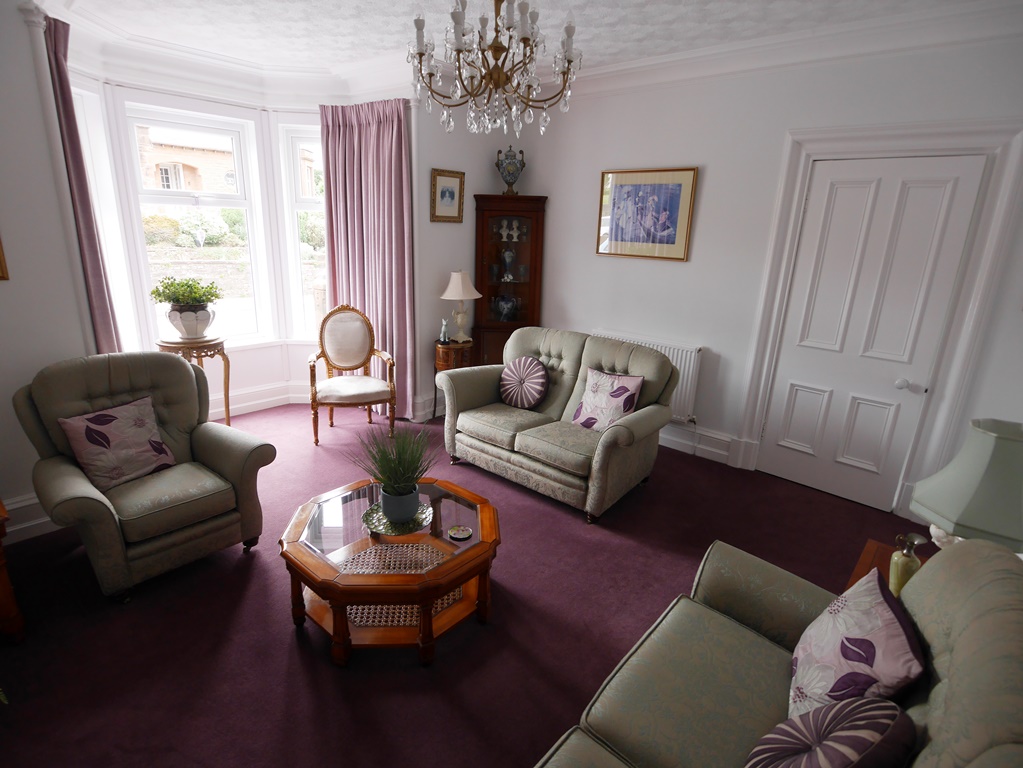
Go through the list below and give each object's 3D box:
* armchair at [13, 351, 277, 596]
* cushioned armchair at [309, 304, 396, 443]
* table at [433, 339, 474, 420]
[{"bbox_3d":[-1.770,0.361,2.612,0.864,0.936,0.888,16,21,39],"label":"armchair"},{"bbox_3d":[-1.271,-0.102,4.188,0.640,0.992,0.576,-4,17,-20],"label":"cushioned armchair"},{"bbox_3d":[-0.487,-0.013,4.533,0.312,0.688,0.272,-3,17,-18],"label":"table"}]

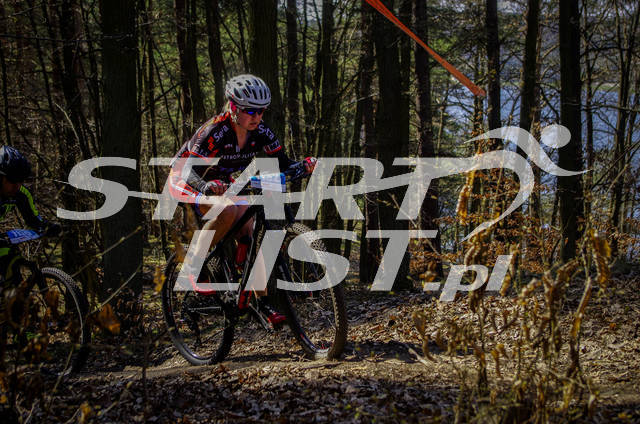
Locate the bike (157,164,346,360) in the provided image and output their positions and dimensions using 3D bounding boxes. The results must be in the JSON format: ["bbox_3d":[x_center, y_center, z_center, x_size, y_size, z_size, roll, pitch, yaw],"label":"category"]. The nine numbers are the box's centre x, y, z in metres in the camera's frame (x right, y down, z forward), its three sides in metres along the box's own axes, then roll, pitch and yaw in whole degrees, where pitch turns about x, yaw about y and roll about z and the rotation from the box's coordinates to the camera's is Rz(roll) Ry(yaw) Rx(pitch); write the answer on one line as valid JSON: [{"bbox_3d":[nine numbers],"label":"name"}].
[{"bbox_3d":[-0.397,0.334,6.233,0.693,1.020,1.812,-5,-3,-39],"label":"bike"}]

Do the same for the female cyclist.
[{"bbox_3d":[-0.514,-0.074,6.325,0.653,1.375,0.851,-6,9,-39],"label":"female cyclist"}]

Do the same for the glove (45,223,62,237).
[{"bbox_3d":[-1.854,0.122,7.900,0.100,0.085,0.120,-7,8,-38],"label":"glove"}]

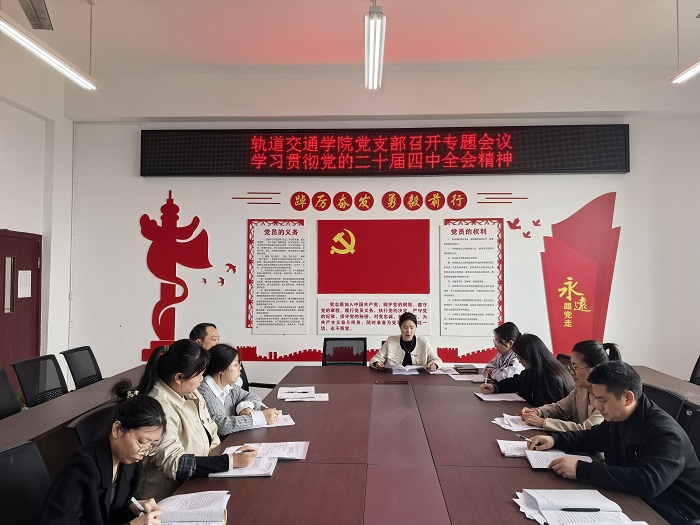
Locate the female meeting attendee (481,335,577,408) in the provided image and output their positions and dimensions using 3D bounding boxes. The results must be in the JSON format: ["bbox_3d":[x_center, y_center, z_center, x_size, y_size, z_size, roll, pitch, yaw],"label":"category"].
[{"bbox_3d":[1.160,1.007,2.990,0.700,1.150,0.500,0,-2,9],"label":"female meeting attendee"}]

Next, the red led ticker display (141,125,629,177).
[{"bbox_3d":[0.380,-1.338,5.880,5.855,0.560,0.100,0,-2,2],"label":"red led ticker display"}]

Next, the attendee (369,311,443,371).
[{"bbox_3d":[0.470,1.009,4.120,0.560,1.190,0.720,0,-2,3],"label":"attendee"}]

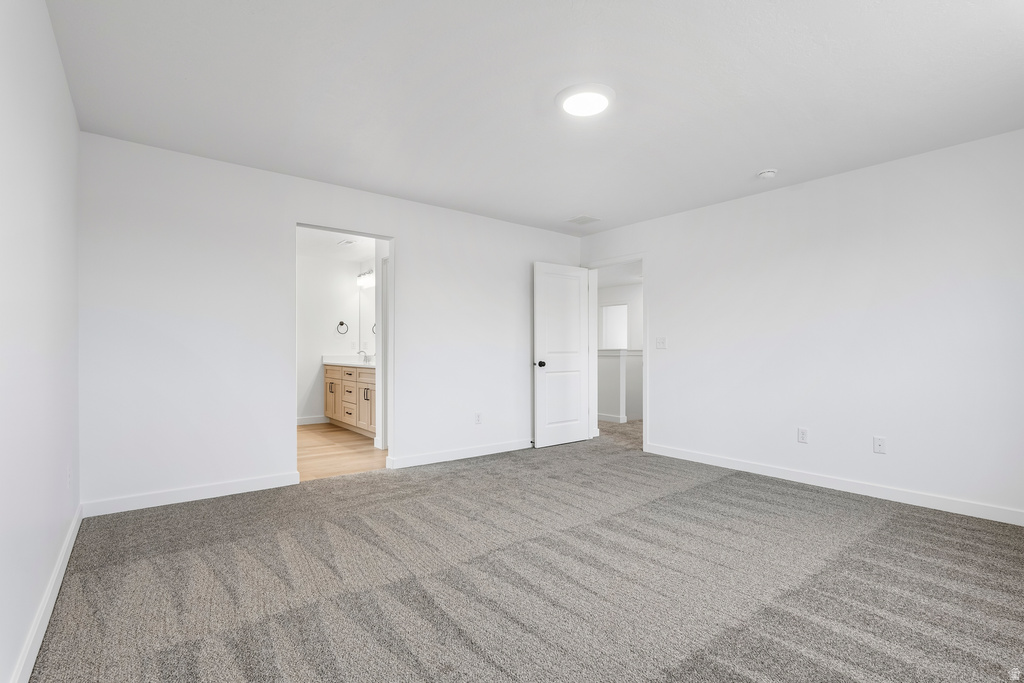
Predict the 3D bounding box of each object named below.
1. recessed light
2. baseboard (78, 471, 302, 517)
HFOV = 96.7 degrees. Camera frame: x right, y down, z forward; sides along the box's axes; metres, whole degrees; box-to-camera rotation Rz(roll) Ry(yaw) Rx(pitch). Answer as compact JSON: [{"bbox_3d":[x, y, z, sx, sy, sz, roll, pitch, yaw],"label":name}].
[{"bbox_3d":[0.402,-1.310,2.490,0.325,0.035,0.325,0,-1,0],"label":"recessed light"},{"bbox_3d":[-2.192,1.073,3.236,1.266,0.090,0.016,1,-1,-39],"label":"baseboard"}]

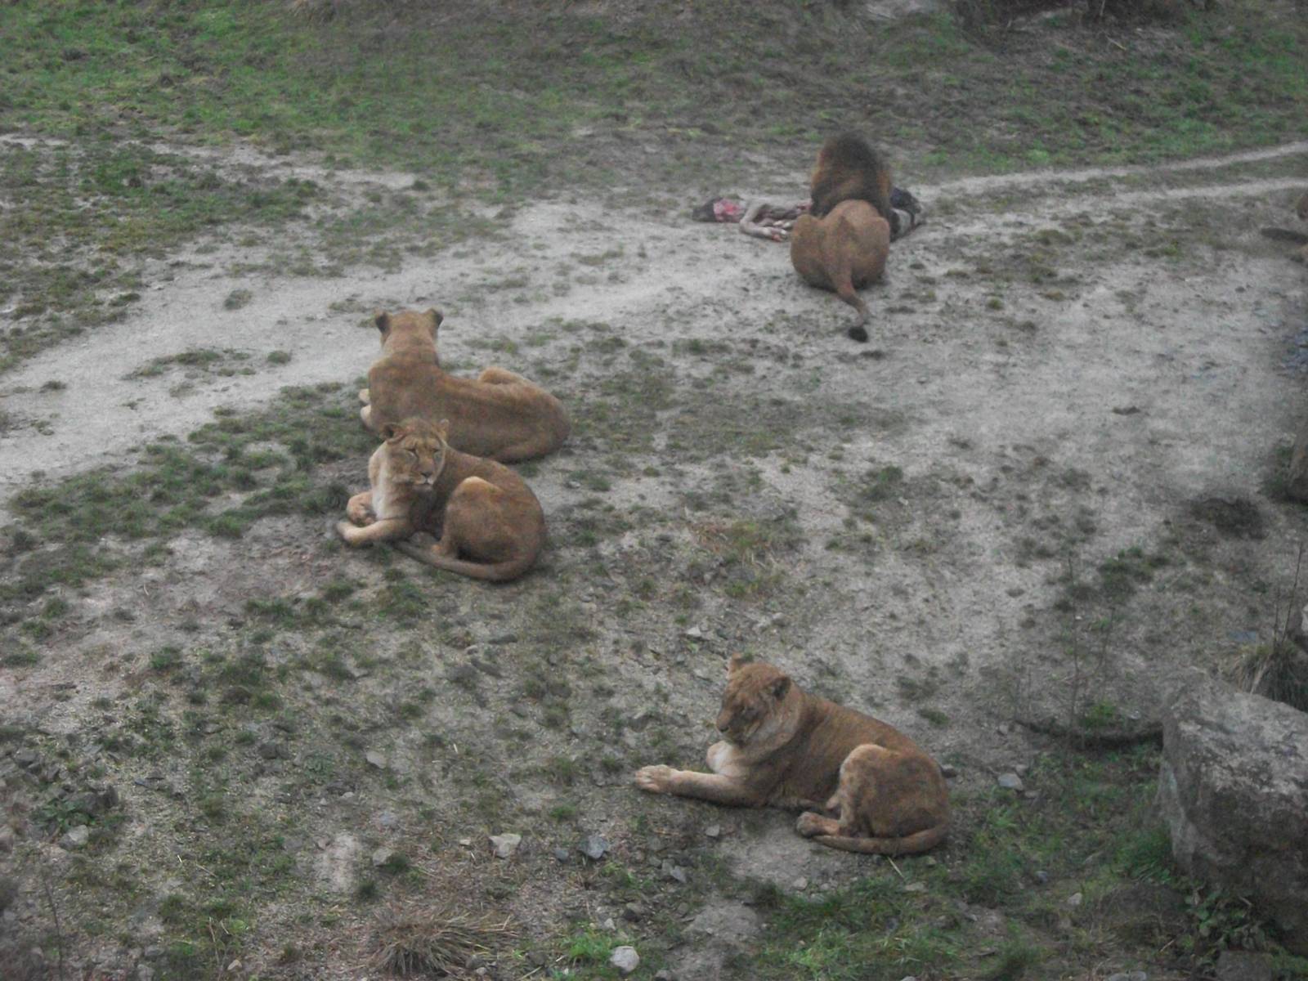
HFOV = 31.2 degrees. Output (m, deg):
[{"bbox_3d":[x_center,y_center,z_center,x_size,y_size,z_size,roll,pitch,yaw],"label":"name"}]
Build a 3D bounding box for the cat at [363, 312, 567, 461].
[{"bbox_3d":[-0.972,-0.651,12.831,1.370,0.720,0.600,12,28,22],"label":"cat"}]

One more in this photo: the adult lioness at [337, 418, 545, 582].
[{"bbox_3d":[-1.058,-0.062,11.635,1.180,0.710,0.610,12,28,22],"label":"adult lioness"}]

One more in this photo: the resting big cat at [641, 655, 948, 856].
[{"bbox_3d":[0.633,0.947,9.555,1.360,0.720,0.610,12,28,22],"label":"resting big cat"}]

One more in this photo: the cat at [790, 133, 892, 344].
[{"bbox_3d":[1.209,-1.718,14.927,0.650,0.800,2.200,4,26,7],"label":"cat"}]

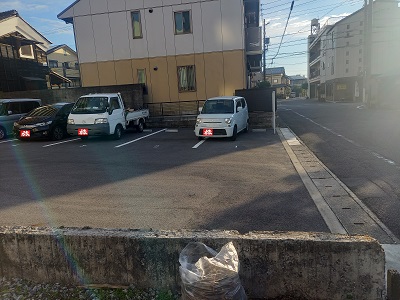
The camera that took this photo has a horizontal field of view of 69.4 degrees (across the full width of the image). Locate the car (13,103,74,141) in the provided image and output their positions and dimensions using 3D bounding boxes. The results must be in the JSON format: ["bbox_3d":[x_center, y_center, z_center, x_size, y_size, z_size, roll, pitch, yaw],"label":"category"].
[{"bbox_3d":[-6.316,-1.402,13.250,1.700,1.490,4.250,1,10,11],"label":"car"}]

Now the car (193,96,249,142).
[{"bbox_3d":[0.959,-1.345,11.654,1.475,1.620,3.400,2,11,20],"label":"car"}]

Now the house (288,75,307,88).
[{"bbox_3d":[34.600,-22.600,103.000,8.000,7.800,7.500,0,10,14],"label":"house"}]

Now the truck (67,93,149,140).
[{"bbox_3d":[-3.830,-1.539,12.618,1.670,1.880,4.300,1,10,11],"label":"truck"}]

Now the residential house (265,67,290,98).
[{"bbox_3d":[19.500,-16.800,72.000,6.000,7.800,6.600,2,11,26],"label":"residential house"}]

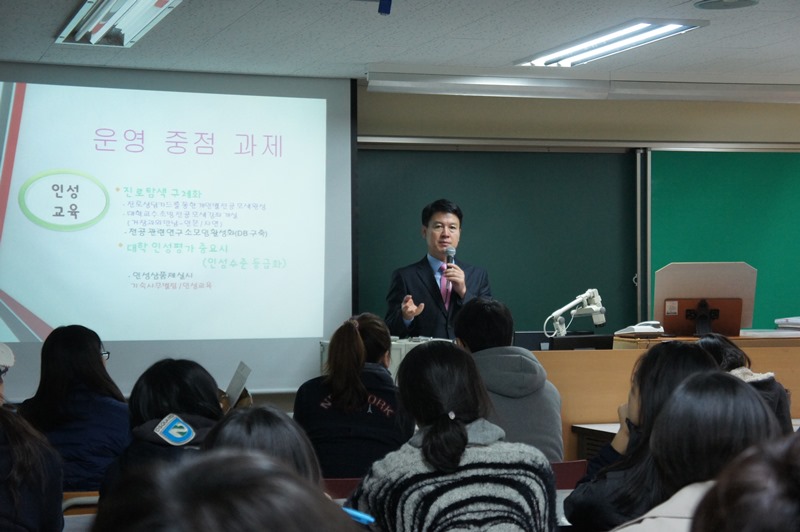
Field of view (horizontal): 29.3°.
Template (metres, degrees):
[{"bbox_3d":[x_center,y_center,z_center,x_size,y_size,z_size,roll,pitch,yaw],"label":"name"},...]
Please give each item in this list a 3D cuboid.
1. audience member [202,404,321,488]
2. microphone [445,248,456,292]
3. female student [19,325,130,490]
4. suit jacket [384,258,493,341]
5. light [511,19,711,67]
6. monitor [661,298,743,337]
[{"bbox_3d":[-0.248,0.781,2.526,0.450,1.120,0.620,0,-1,-15],"label":"audience member"},{"bbox_3d":[0.220,0.011,6.730,0.050,0.210,0.050,3,-21,1],"label":"microphone"},{"bbox_3d":[-1.010,0.790,4.630,0.460,1.220,0.720,-1,0,-6],"label":"female student"},{"bbox_3d":[0.178,0.290,6.880,0.520,0.680,0.380,0,0,-12],"label":"suit jacket"},{"bbox_3d":[0.887,-0.992,6.714,0.320,0.080,1.310,0,0,-19],"label":"light"},{"bbox_3d":[1.345,0.235,6.800,0.380,0.220,0.130,-1,18,-3],"label":"monitor"}]

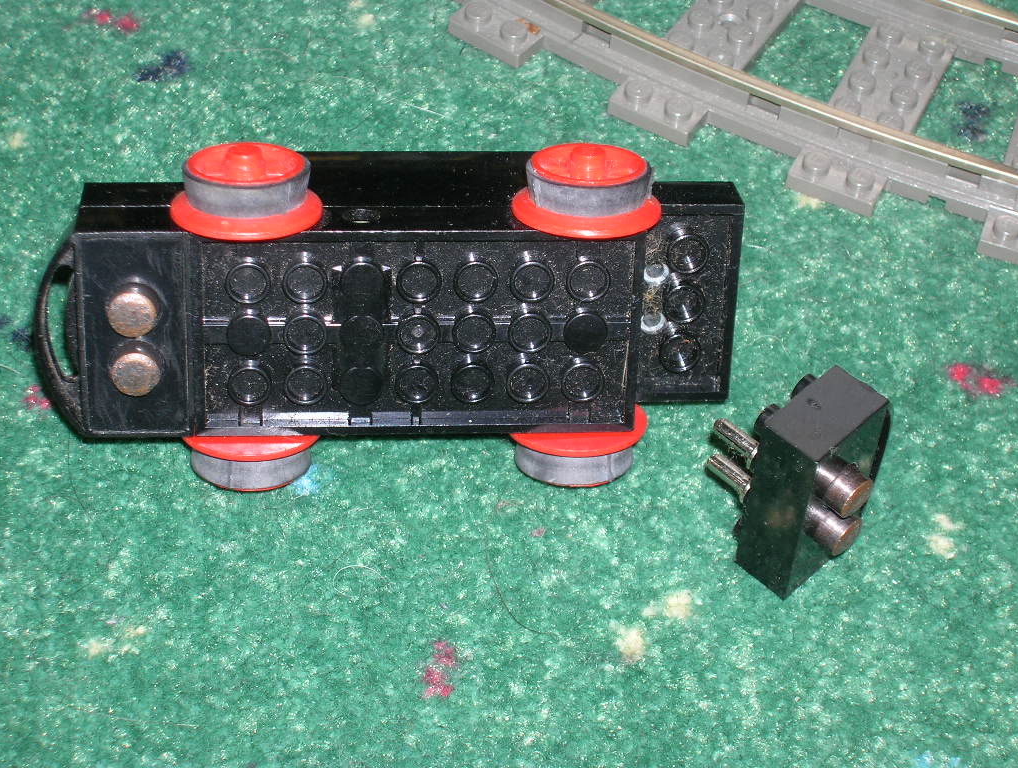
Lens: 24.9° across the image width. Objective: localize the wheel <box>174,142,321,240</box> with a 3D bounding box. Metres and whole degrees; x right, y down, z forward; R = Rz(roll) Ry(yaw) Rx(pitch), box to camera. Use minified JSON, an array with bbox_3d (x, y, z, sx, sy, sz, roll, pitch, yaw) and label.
[{"bbox_3d":[-0.037,-0.028,0.322,0.021,0.008,0.021,-1,27,-5],"label":"wheel"}]

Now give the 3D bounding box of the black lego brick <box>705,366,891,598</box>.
[{"bbox_3d":[0.044,0.011,0.338,0.023,0.032,0.022,38,56,26],"label":"black lego brick"}]

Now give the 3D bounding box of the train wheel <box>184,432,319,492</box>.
[{"bbox_3d":[-0.038,0.009,0.340,0.021,0.008,0.021,-1,27,-5],"label":"train wheel"}]

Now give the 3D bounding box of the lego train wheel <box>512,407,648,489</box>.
[{"bbox_3d":[0.010,0.009,0.345,0.021,0.008,0.021,-1,27,-5],"label":"lego train wheel"}]

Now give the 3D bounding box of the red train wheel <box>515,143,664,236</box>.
[{"bbox_3d":[0.011,-0.028,0.326,0.021,0.008,0.021,2,27,-1],"label":"red train wheel"}]

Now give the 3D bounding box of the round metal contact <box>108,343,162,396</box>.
[{"bbox_3d":[-0.053,-0.002,0.325,0.007,0.007,0.003,-1,27,-5],"label":"round metal contact"}]

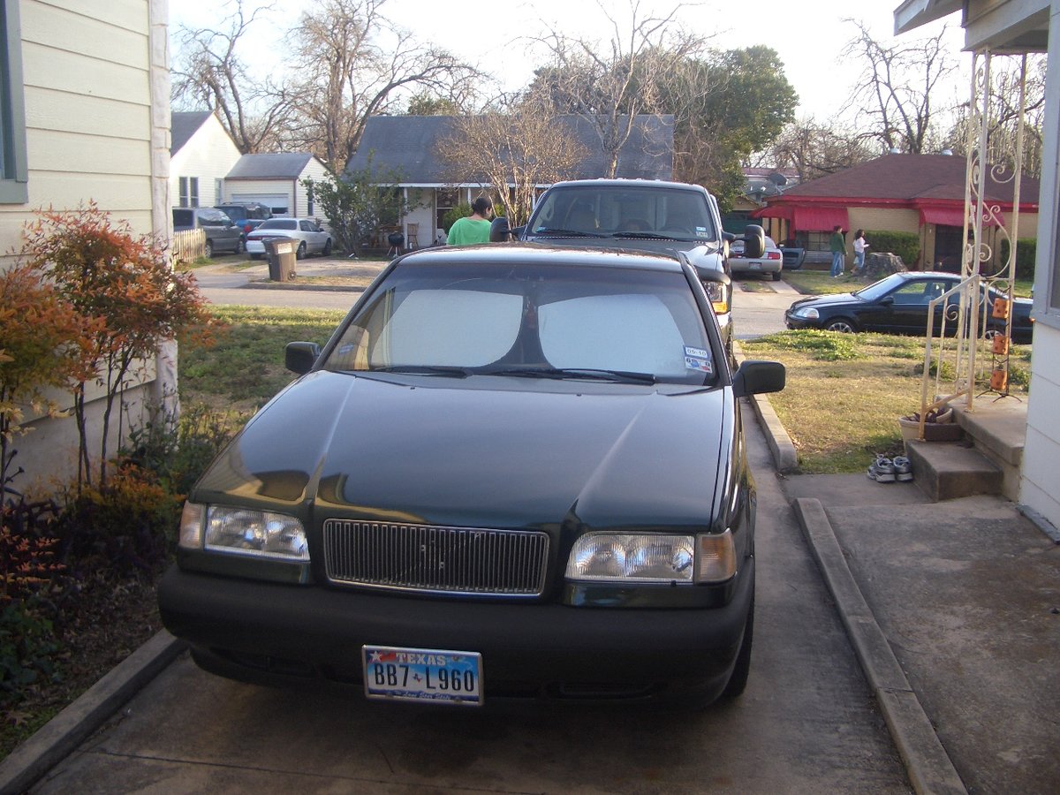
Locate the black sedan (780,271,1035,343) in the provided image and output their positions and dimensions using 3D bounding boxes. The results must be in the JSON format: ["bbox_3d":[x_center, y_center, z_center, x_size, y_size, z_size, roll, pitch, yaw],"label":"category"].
[{"bbox_3d":[6.884,-1.552,19.046,4.420,1.380,1.720,3,10,8],"label":"black sedan"}]

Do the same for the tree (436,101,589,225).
[{"bbox_3d":[-0.568,-6.941,35.330,5.000,5.480,4.800,1,10,7],"label":"tree"}]

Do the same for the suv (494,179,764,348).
[{"bbox_3d":[1.088,-1.309,11.710,2.060,1.980,5.700,2,9,8],"label":"suv"}]

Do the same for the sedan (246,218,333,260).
[{"bbox_3d":[-8.810,-5.912,39.780,1.850,1.430,4.900,1,10,8],"label":"sedan"}]

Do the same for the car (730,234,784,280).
[{"bbox_3d":[7.482,-4.785,36.286,1.870,1.410,4.720,2,10,8],"label":"car"}]

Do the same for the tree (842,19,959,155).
[{"bbox_3d":[18.053,-12.513,51.875,6.600,11.390,6.500,2,10,8],"label":"tree"}]

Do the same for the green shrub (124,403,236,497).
[{"bbox_3d":[-1.879,0.282,5.750,0.560,0.500,0.500,2,10,8],"label":"green shrub"}]

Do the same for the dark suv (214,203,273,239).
[{"bbox_3d":[-12.330,-7.615,46.891,1.800,1.740,4.500,1,10,6],"label":"dark suv"}]

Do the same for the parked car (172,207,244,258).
[{"bbox_3d":[-12.090,-6.056,39.246,1.880,1.760,4.850,1,10,7],"label":"parked car"}]

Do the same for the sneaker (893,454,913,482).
[{"bbox_3d":[2.122,0.390,6.177,0.105,0.120,0.290,1,10,5],"label":"sneaker"}]

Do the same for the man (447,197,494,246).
[{"bbox_3d":[-0.659,-1.352,11.847,0.520,1.700,0.330,4,11,20],"label":"man"}]

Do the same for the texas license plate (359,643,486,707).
[{"bbox_3d":[-0.274,0.714,2.750,0.312,0.159,0.020,2,14,8],"label":"texas license plate"}]

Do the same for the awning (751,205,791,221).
[{"bbox_3d":[10.109,-7.706,44.844,1.000,0.600,5.000,1,10,7],"label":"awning"}]

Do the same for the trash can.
[{"bbox_3d":[-6.566,-3.639,28.300,0.720,1.140,0.820,10,14,43],"label":"trash can"}]

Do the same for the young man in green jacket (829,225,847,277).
[{"bbox_3d":[10.355,-4.892,36.000,0.420,1.710,0.520,-7,12,-34],"label":"young man in green jacket"}]

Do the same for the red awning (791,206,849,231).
[{"bbox_3d":[10.370,-6.392,38.300,2.050,0.850,0.800,1,10,6],"label":"red awning"}]

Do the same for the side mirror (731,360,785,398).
[{"bbox_3d":[0.946,-0.079,4.430,0.210,0.148,0.125,1,10,7],"label":"side mirror"}]

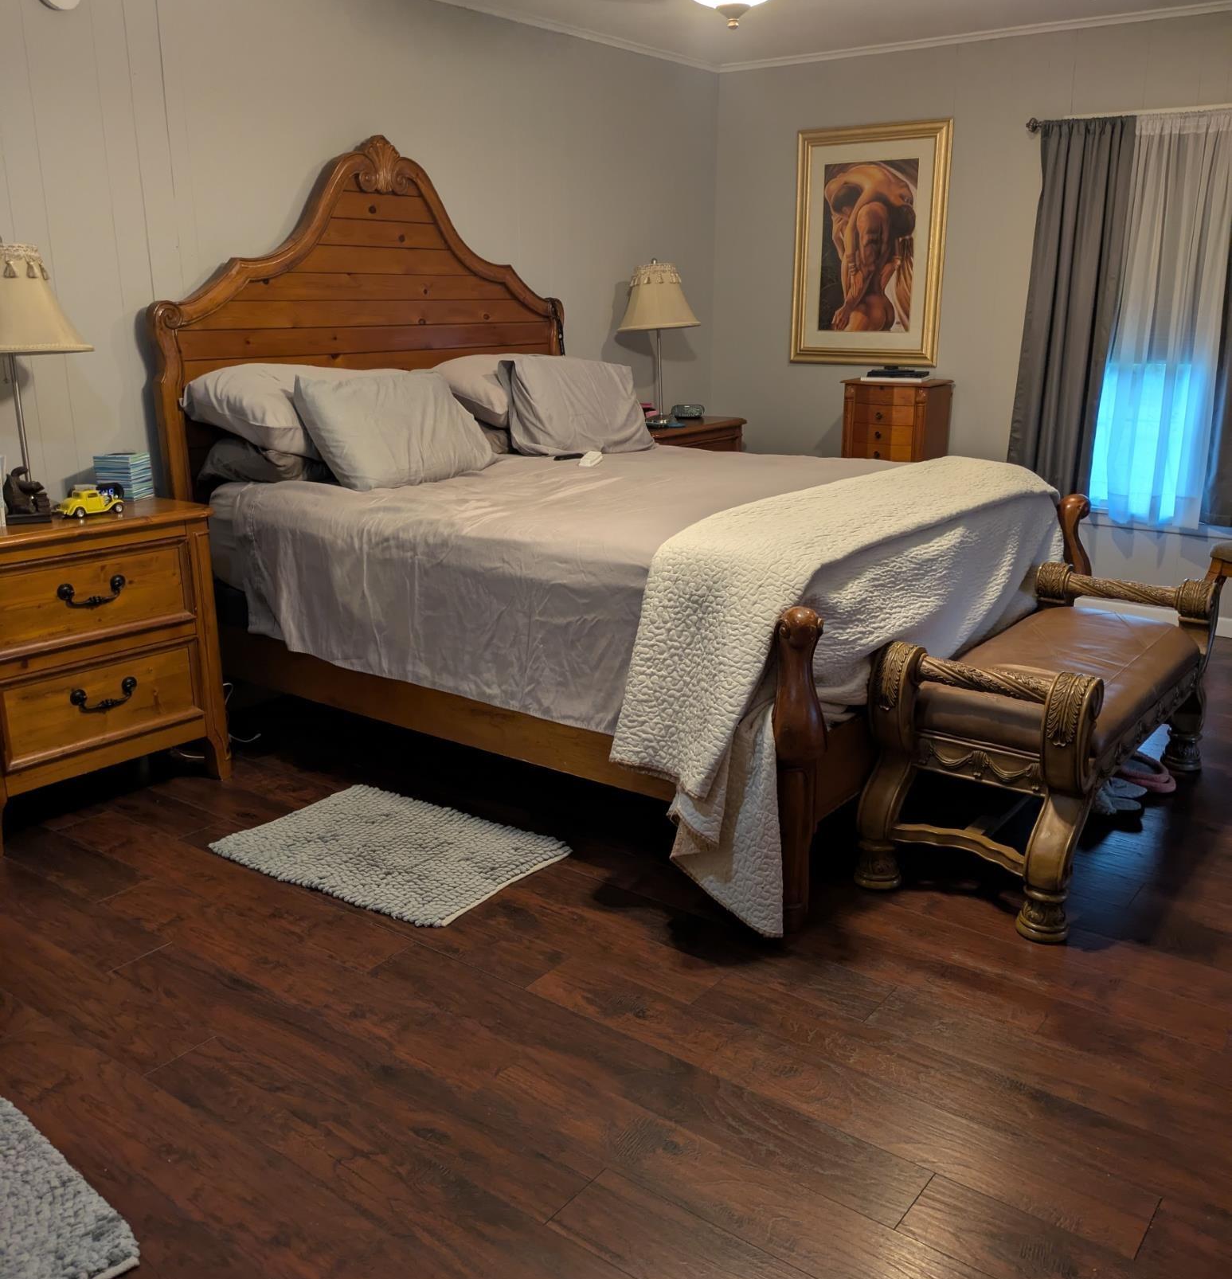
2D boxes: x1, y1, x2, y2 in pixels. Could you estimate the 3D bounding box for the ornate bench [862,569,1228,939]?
[{"bbox_3d":[1.203,0.204,3.233,0.541,0.620,1.375,12,20,34],"label":"ornate bench"}]

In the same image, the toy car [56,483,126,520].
[{"bbox_3d":[-1.502,-0.392,3.392,0.168,0.068,0.073,-14,21,-38],"label":"toy car"}]

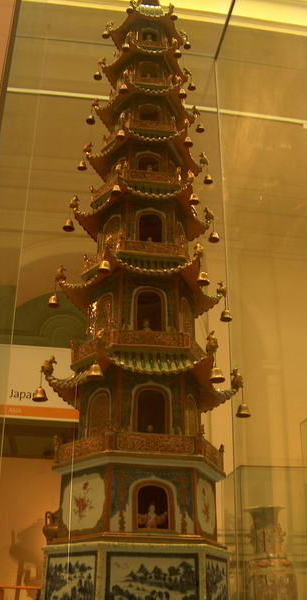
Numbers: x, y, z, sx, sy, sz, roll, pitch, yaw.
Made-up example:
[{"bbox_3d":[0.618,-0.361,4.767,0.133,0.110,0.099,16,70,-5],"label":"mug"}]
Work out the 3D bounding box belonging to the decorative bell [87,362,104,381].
[{"bbox_3d":[-0.144,0.177,1.589,0.041,0.035,0.041,0,-25,0],"label":"decorative bell"}]

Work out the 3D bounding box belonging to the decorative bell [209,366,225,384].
[{"bbox_3d":[0.164,0.193,1.634,0.041,0.036,0.041,0,-25,0],"label":"decorative bell"}]

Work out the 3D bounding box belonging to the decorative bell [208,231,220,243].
[{"bbox_3d":[0.203,-0.212,2.132,0.036,0.032,0.036,0,-25,0],"label":"decorative bell"}]

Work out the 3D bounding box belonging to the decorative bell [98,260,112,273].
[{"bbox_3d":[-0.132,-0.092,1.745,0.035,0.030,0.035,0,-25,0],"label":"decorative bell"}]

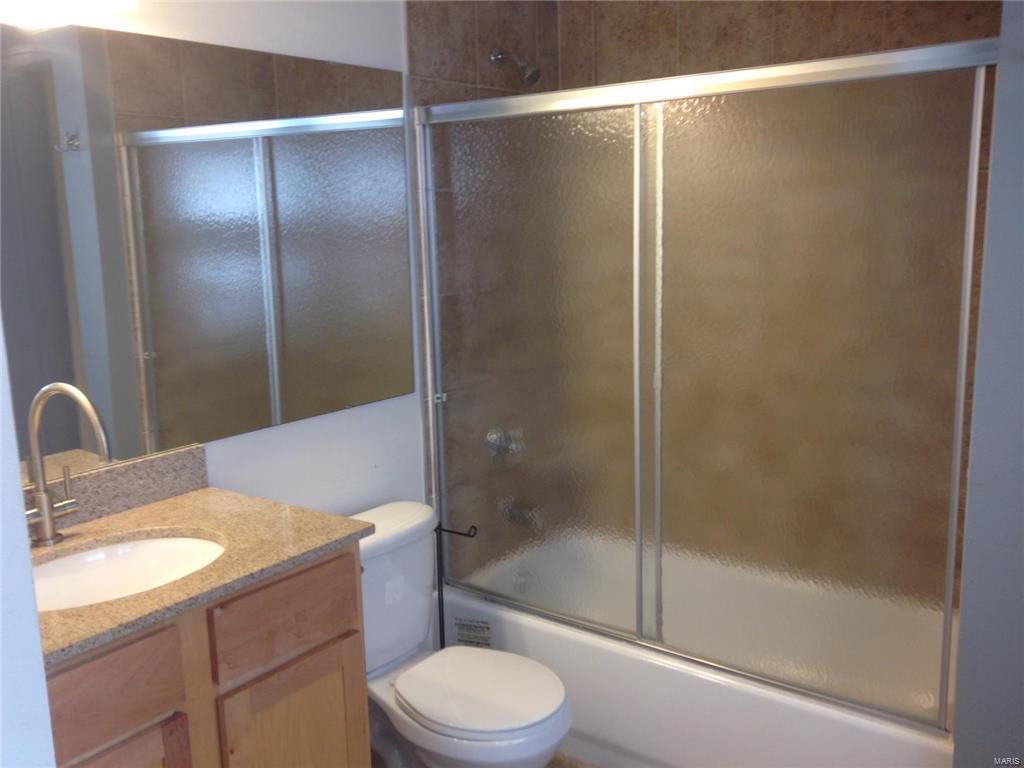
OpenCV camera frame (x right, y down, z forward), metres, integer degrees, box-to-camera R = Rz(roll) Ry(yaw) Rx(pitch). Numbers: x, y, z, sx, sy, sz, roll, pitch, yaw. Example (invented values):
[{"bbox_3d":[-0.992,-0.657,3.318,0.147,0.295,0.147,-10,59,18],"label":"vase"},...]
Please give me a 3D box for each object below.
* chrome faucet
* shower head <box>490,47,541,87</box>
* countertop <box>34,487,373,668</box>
[{"bbox_3d":[-0.841,0.157,1.842,0.271,0.328,0.132,6,13,36],"label":"chrome faucet"},{"bbox_3d":[0.015,-0.974,2.990,0.171,0.129,0.071,6,13,36],"label":"shower head"},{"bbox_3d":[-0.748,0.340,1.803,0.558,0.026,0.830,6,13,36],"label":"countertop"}]

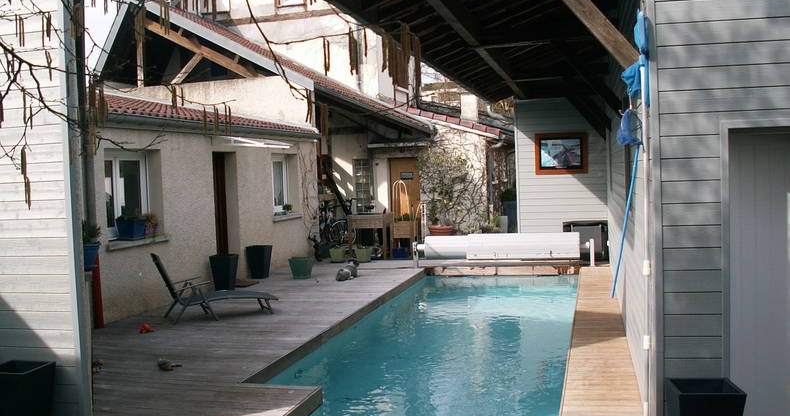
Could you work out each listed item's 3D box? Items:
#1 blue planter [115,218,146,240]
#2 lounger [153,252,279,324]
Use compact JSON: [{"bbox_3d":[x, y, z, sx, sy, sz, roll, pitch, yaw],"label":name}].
[{"bbox_3d":[-3.578,0.291,10.821,0.280,0.260,0.280,-1,3,14],"label":"blue planter"},{"bbox_3d":[-2.371,0.975,10.443,1.581,0.881,0.600,-3,3,-25],"label":"lounger"}]

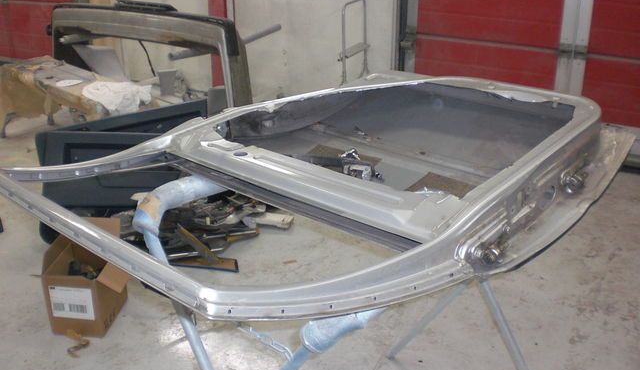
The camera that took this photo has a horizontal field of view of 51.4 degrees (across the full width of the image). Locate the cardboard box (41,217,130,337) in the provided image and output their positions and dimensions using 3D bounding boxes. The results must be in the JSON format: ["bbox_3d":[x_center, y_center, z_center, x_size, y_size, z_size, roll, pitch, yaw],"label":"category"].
[{"bbox_3d":[-0.866,0.358,2.534,0.241,0.329,0.267,1,23,4],"label":"cardboard box"}]

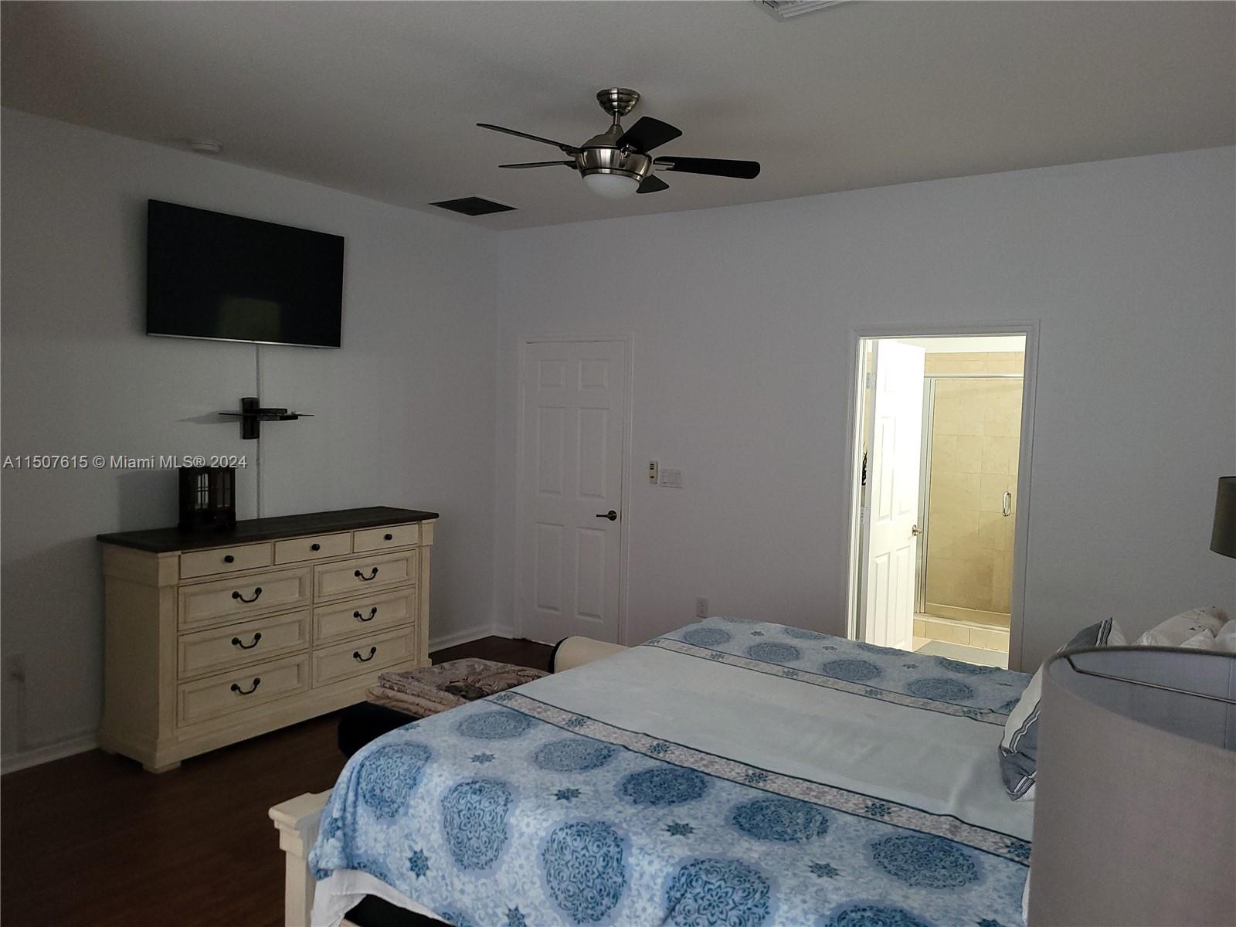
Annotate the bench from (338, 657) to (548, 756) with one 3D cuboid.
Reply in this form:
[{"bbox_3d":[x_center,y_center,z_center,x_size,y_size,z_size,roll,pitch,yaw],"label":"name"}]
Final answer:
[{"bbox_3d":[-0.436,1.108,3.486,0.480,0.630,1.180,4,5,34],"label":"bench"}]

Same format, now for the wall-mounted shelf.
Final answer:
[{"bbox_3d":[-1.815,-0.225,4.769,0.280,0.215,0.390,4,5,34],"label":"wall-mounted shelf"}]

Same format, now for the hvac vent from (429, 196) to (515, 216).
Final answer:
[{"bbox_3d":[-0.871,-1.536,5.600,0.390,0.030,0.390,4,5,34],"label":"hvac vent"}]

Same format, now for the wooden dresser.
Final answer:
[{"bbox_3d":[-1.713,0.807,4.815,0.481,1.000,1.658,4,5,35],"label":"wooden dresser"}]

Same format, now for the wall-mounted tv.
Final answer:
[{"bbox_3d":[-1.884,-0.932,4.773,0.065,0.632,1.113,7,6,34],"label":"wall-mounted tv"}]

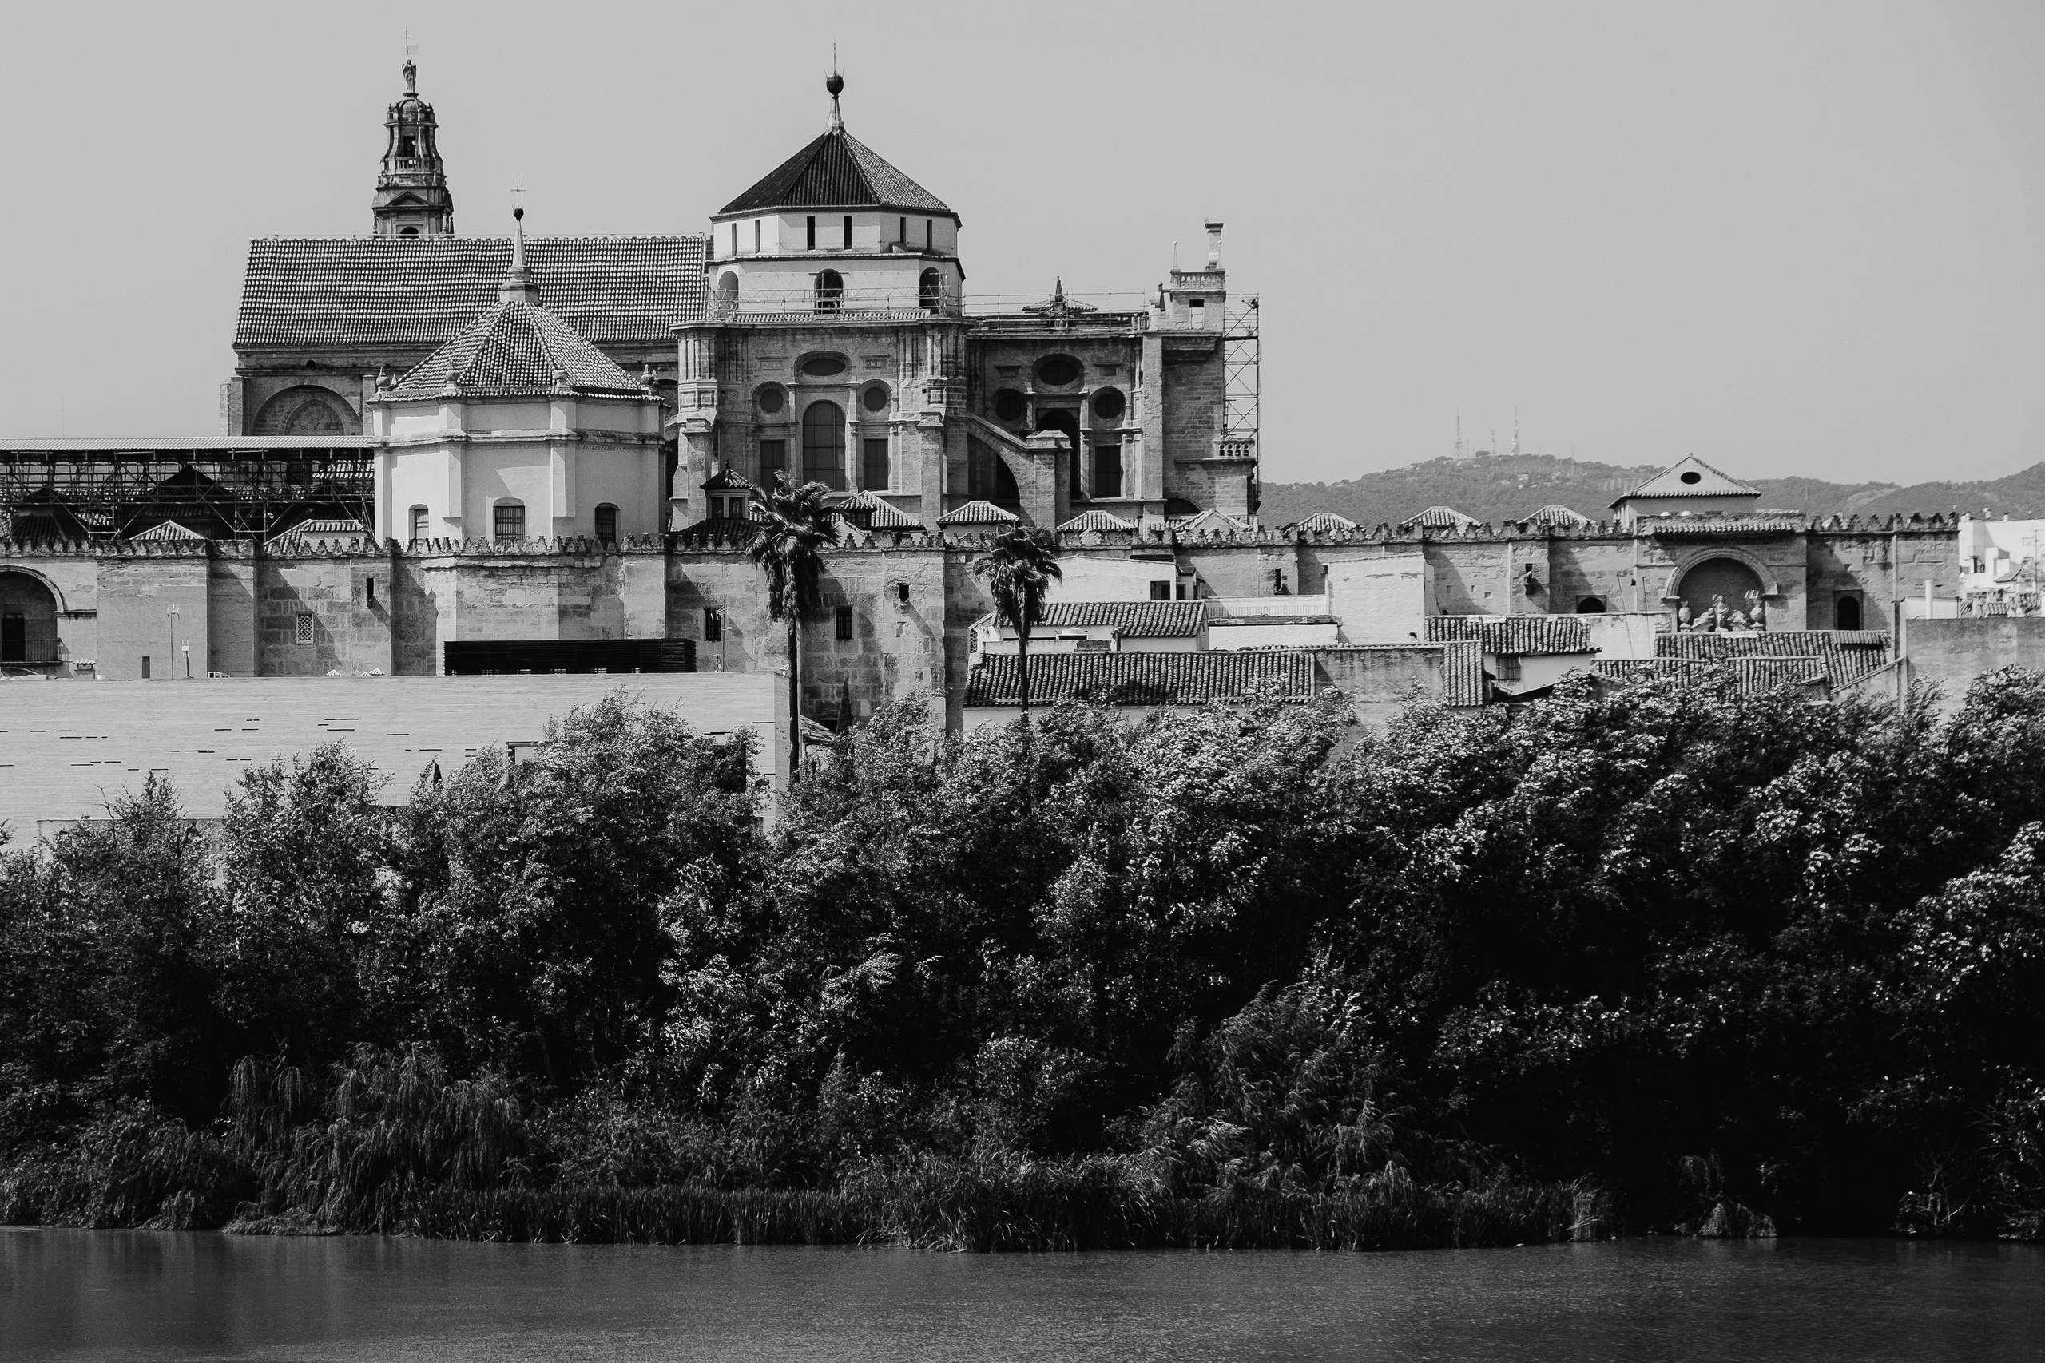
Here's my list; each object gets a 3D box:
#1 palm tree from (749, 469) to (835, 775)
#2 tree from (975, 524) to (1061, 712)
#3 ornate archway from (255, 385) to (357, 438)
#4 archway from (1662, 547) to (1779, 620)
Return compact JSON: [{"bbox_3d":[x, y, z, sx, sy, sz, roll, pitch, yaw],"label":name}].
[{"bbox_3d":[-8.310,-1.270,170.000,3.200,12.600,3.200,-1,-1,1],"label":"palm tree"},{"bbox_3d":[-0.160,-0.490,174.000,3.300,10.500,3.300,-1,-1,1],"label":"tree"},{"bbox_3d":[-44.990,-16.840,296.000,6.650,3.500,1.100,-1,-1,1],"label":"ornate archway"},{"bbox_3d":[35.440,-4.900,239.300,5.950,3.900,1.100,-1,-1,1],"label":"archway"}]

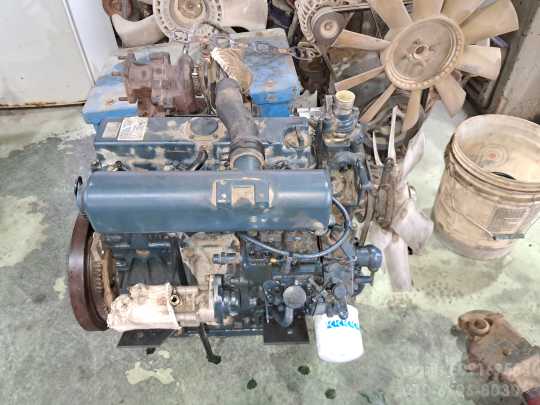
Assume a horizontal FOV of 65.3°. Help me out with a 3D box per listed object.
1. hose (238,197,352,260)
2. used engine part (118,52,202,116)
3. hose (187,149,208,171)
[{"bbox_3d":[0.043,0.044,0.680,0.190,0.120,0.060,0,44,0],"label":"hose"},{"bbox_3d":[-0.211,-0.223,0.810,0.165,0.120,0.110,0,44,0],"label":"used engine part"},{"bbox_3d":[-0.120,-0.070,0.700,0.037,0.045,0.035,0,44,0],"label":"hose"}]

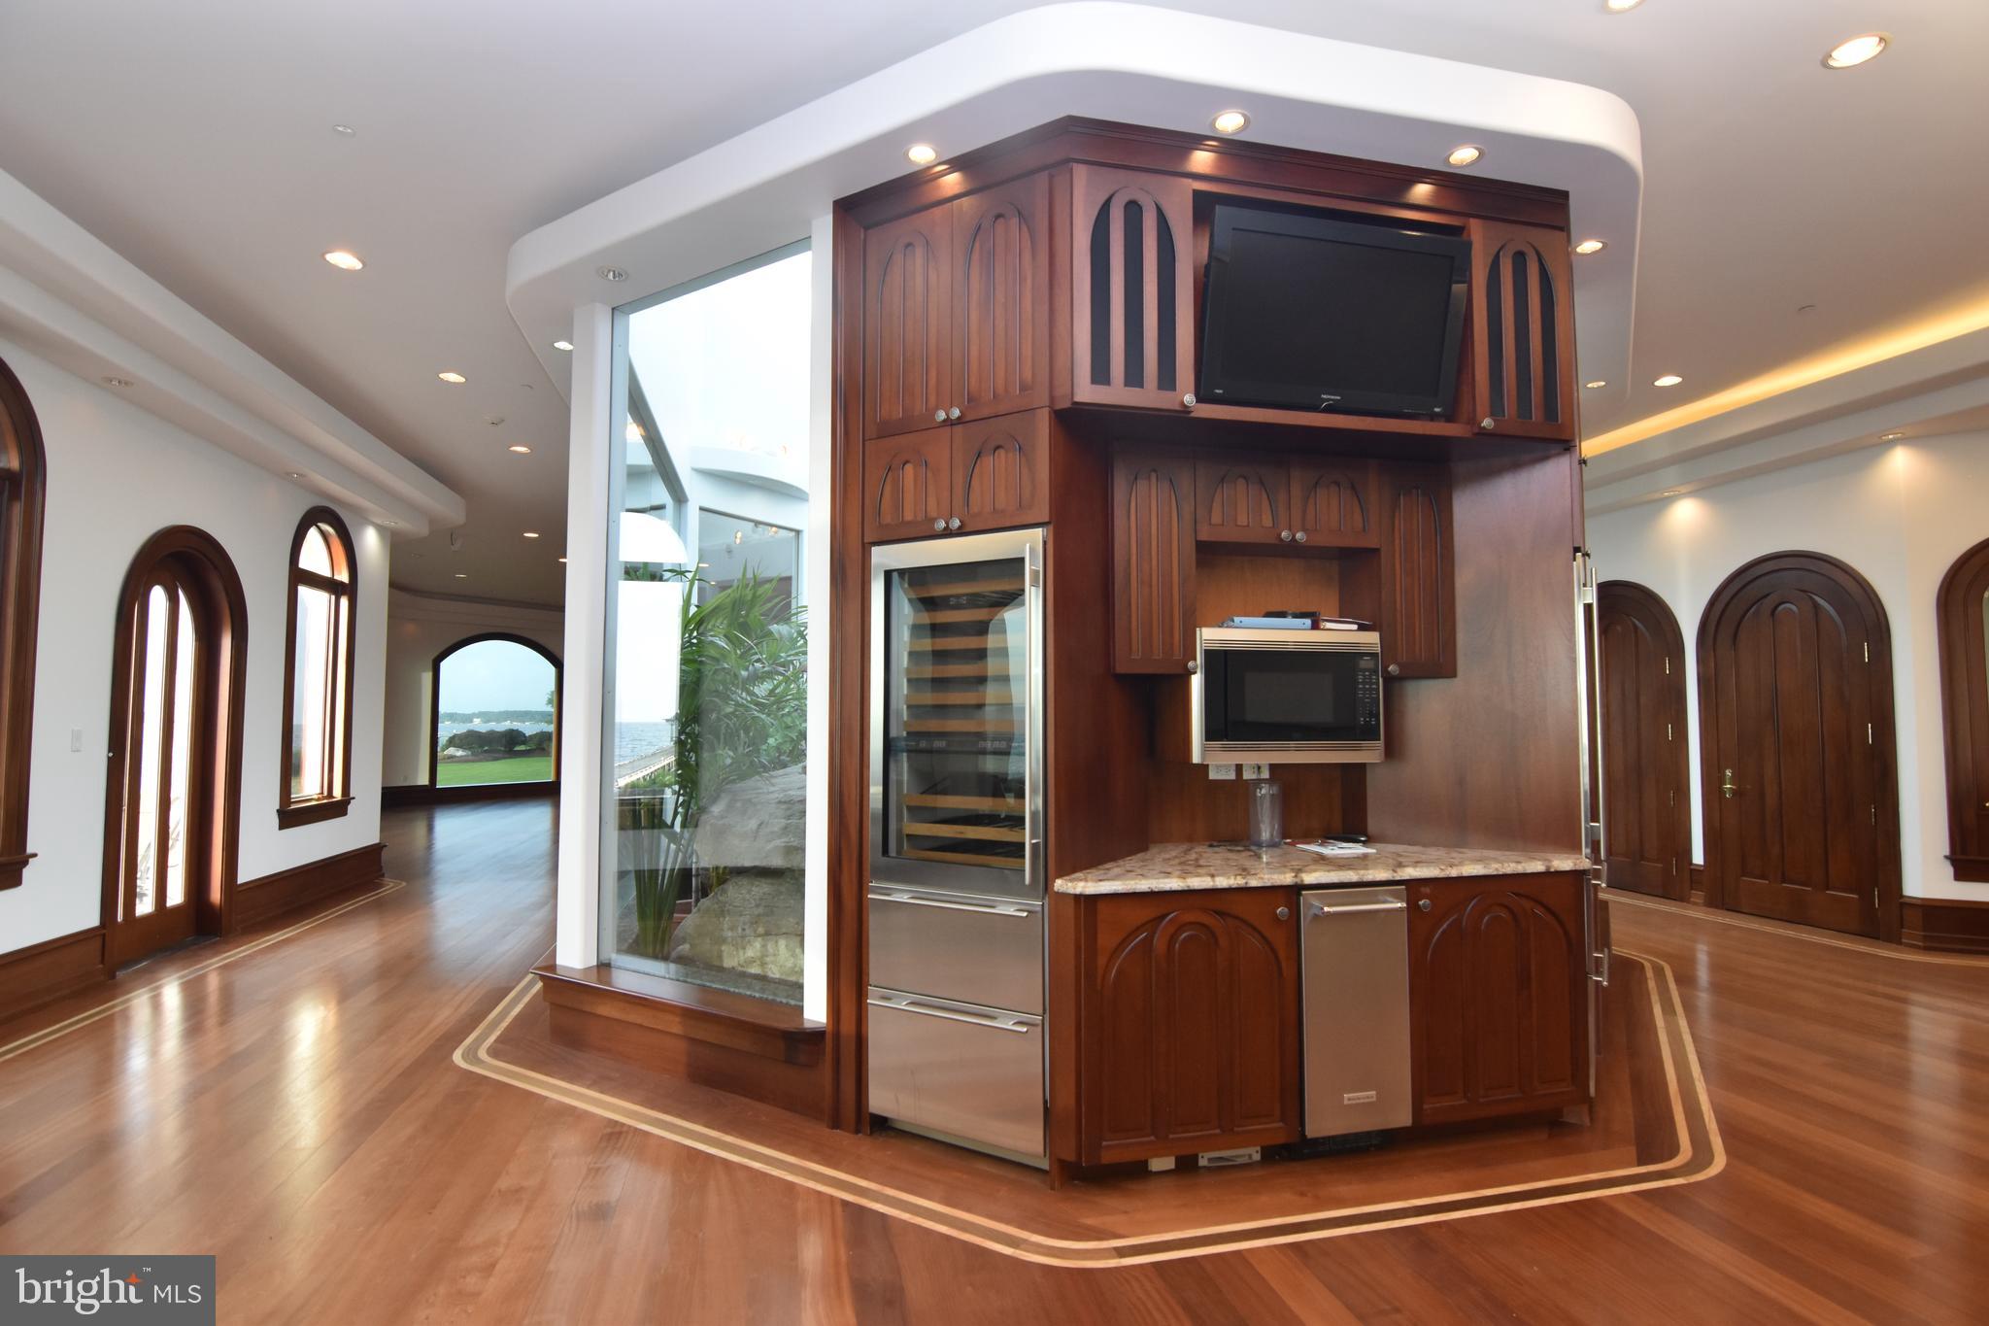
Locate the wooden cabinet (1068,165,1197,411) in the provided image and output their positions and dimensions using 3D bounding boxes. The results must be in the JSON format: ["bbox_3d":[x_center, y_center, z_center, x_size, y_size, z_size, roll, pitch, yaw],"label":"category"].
[{"bbox_3d":[0.401,-1.169,2.992,0.403,0.755,0.400,1,-4,-12],"label":"wooden cabinet"}]

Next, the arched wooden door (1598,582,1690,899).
[{"bbox_3d":[5.290,0.601,7.407,0.150,2.590,1.120,1,-4,-20],"label":"arched wooden door"}]

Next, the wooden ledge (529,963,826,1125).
[{"bbox_3d":[-1.241,1.488,3.588,1.635,0.307,0.290,-2,-3,30],"label":"wooden ledge"}]

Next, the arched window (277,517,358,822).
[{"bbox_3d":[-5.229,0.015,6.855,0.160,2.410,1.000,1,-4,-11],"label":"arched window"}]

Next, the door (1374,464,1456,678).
[{"bbox_3d":[1.614,-0.354,3.394,0.325,0.828,0.030,1,-4,-13],"label":"door"}]

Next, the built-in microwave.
[{"bbox_3d":[1.030,0.130,3.366,0.700,0.480,0.420,1,-4,-11],"label":"built-in microwave"}]

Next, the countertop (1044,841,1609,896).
[{"bbox_3d":[1.103,0.716,3.210,2.000,0.037,0.655,1,-3,-13],"label":"countertop"}]

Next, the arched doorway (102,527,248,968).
[{"bbox_3d":[-4.964,0.460,5.324,0.200,2.540,1.070,0,-3,-9],"label":"arched doorway"}]

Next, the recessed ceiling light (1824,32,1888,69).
[{"bbox_3d":[2.700,-1.919,2.776,0.155,0.040,0.155,0,-4,0],"label":"recessed ceiling light"}]

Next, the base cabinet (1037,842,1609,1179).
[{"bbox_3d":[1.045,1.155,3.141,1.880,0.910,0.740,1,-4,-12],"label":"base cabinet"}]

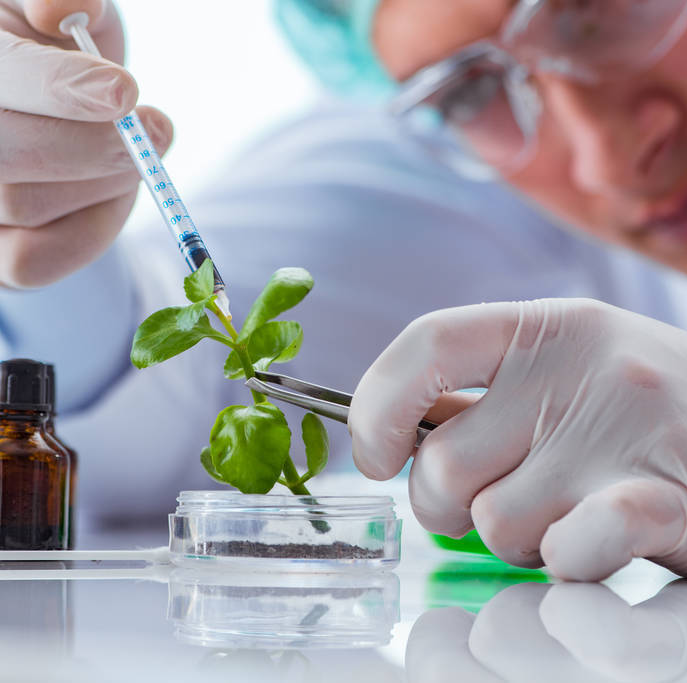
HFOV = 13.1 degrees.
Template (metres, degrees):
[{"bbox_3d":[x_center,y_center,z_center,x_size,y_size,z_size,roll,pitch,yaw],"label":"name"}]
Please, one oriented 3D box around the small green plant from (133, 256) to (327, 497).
[{"bbox_3d":[-0.035,0.014,0.920,0.061,0.078,0.050,1,-1,0],"label":"small green plant"}]

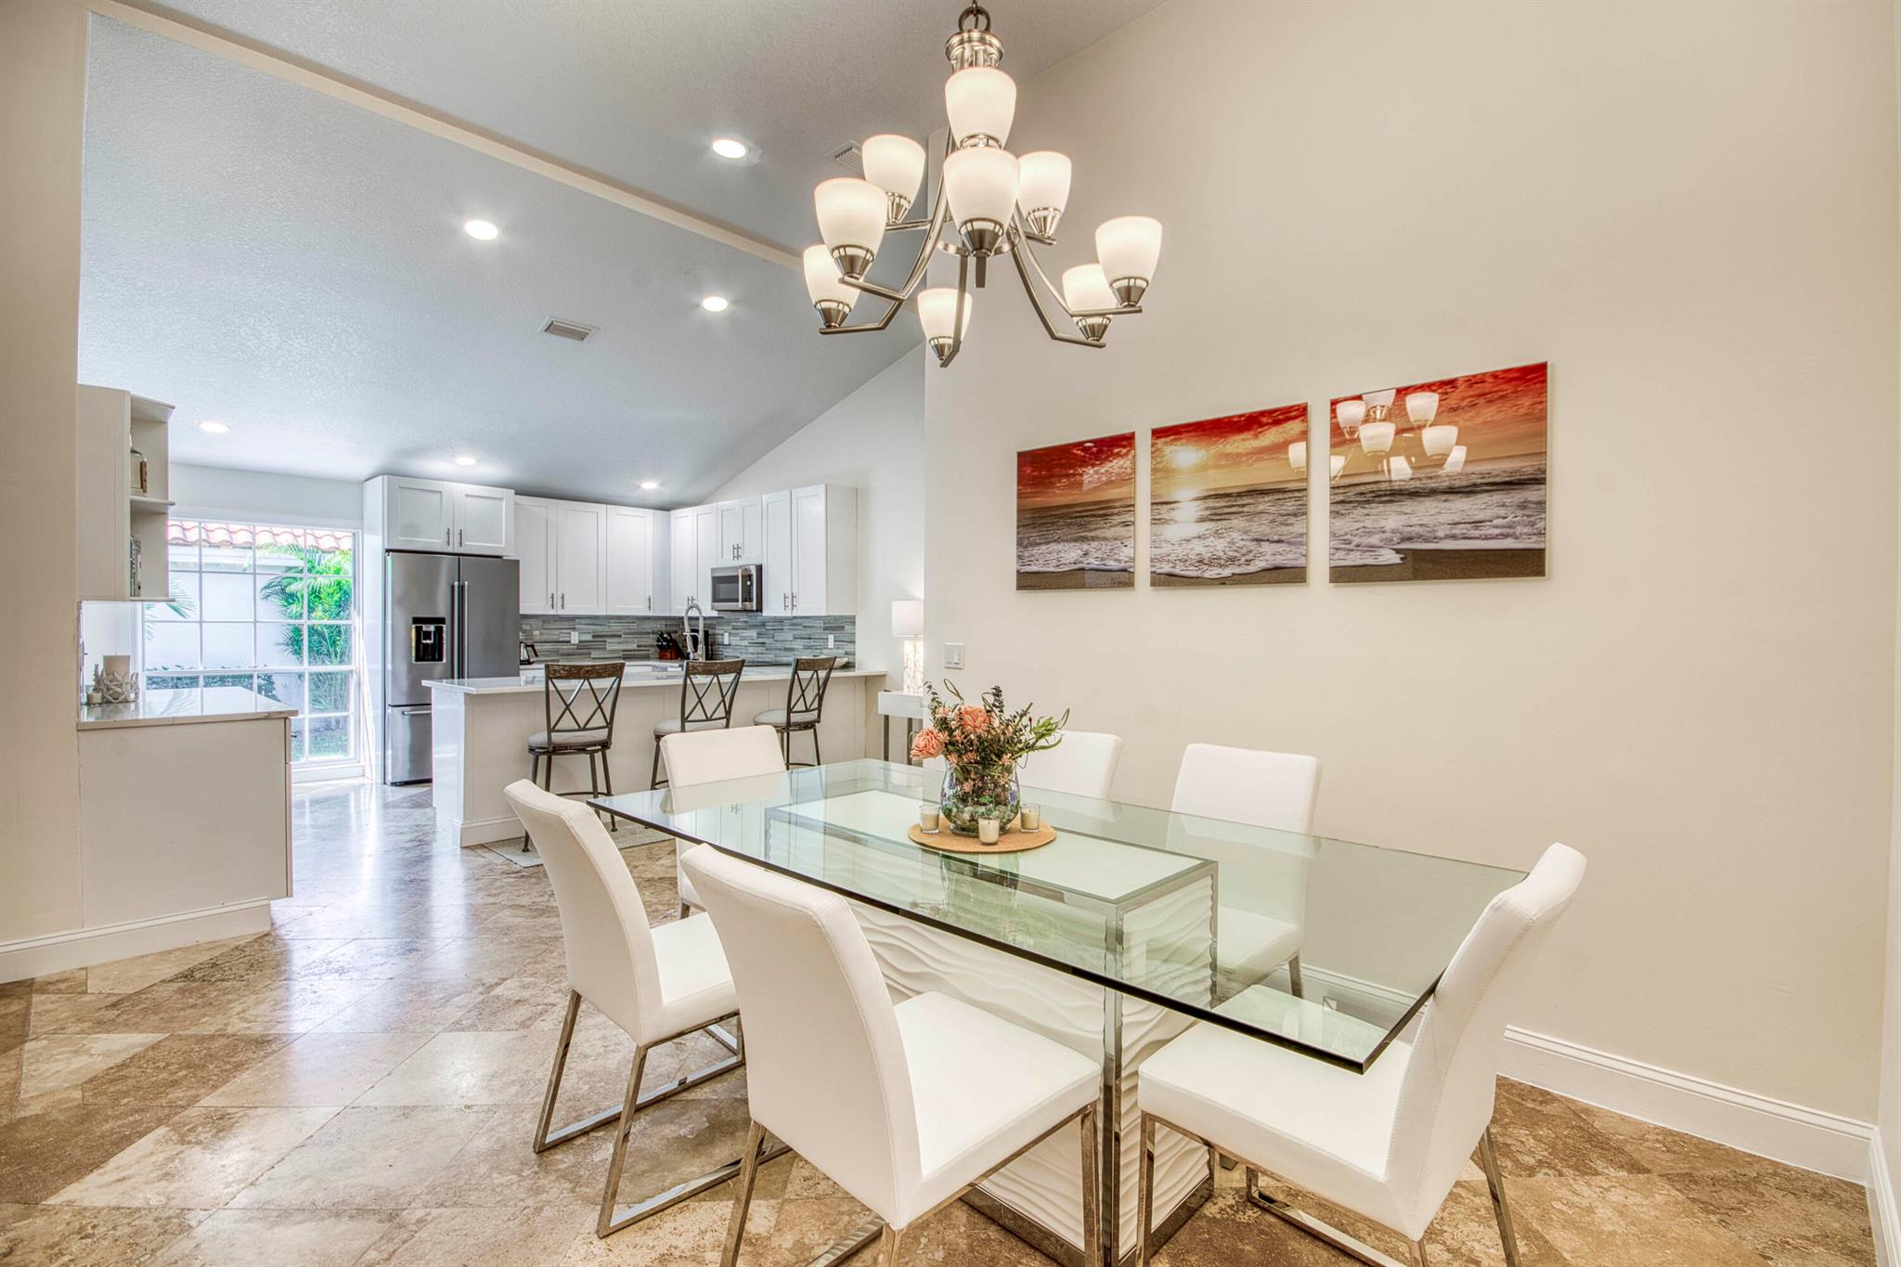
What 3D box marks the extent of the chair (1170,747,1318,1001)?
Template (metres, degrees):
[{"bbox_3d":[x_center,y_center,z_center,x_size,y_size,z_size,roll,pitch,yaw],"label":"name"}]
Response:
[{"bbox_3d":[0.754,0.823,2.297,0.440,0.905,0.650,1,1,43],"label":"chair"}]

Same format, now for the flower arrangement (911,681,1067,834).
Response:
[{"bbox_3d":[0.095,0.314,1.950,0.365,0.375,0.320,1,0,0],"label":"flower arrangement"}]

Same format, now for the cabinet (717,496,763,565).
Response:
[{"bbox_3d":[-1.822,-0.926,7.377,0.765,0.585,0.330,1,1,43],"label":"cabinet"}]

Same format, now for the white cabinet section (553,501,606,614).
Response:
[{"bbox_3d":[-3.590,-0.708,7.595,0.320,1.067,0.457,1,1,42],"label":"white cabinet section"}]

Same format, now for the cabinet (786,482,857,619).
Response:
[{"bbox_3d":[-1.072,-0.678,6.680,0.477,1.065,0.330,1,1,43],"label":"cabinet"}]

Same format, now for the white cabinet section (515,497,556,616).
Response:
[{"bbox_3d":[-3.894,-0.708,7.259,0.320,1.067,0.449,1,1,42],"label":"white cabinet section"}]

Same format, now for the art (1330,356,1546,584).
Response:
[{"bbox_3d":[1.440,-0.459,2.380,0.575,0.600,0.026,1,0,41],"label":"art"}]

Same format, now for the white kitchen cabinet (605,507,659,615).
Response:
[{"bbox_3d":[-3.409,-0.737,8.276,0.334,1.100,0.551,1,0,41],"label":"white kitchen cabinet"}]

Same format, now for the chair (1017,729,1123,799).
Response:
[{"bbox_3d":[0.251,0.814,2.784,0.440,0.905,0.650,1,1,43],"label":"chair"}]

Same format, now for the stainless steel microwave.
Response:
[{"bbox_3d":[-1.938,-0.421,7.728,0.752,0.422,0.406,1,0,41],"label":"stainless steel microwave"}]

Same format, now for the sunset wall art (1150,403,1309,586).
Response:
[{"bbox_3d":[0.961,-0.468,2.795,0.575,0.600,0.026,1,0,41],"label":"sunset wall art"}]

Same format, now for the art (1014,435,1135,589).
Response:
[{"bbox_3d":[0.510,-0.484,3.273,0.585,0.605,0.030,1,1,41],"label":"art"}]

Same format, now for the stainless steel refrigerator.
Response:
[{"bbox_3d":[-4.261,0.288,6.675,0.740,1.800,0.925,1,1,43],"label":"stainless steel refrigerator"}]

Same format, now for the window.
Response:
[{"bbox_3d":[-5.291,0.109,6.062,0.090,1.890,1.240,1,1,43],"label":"window"}]

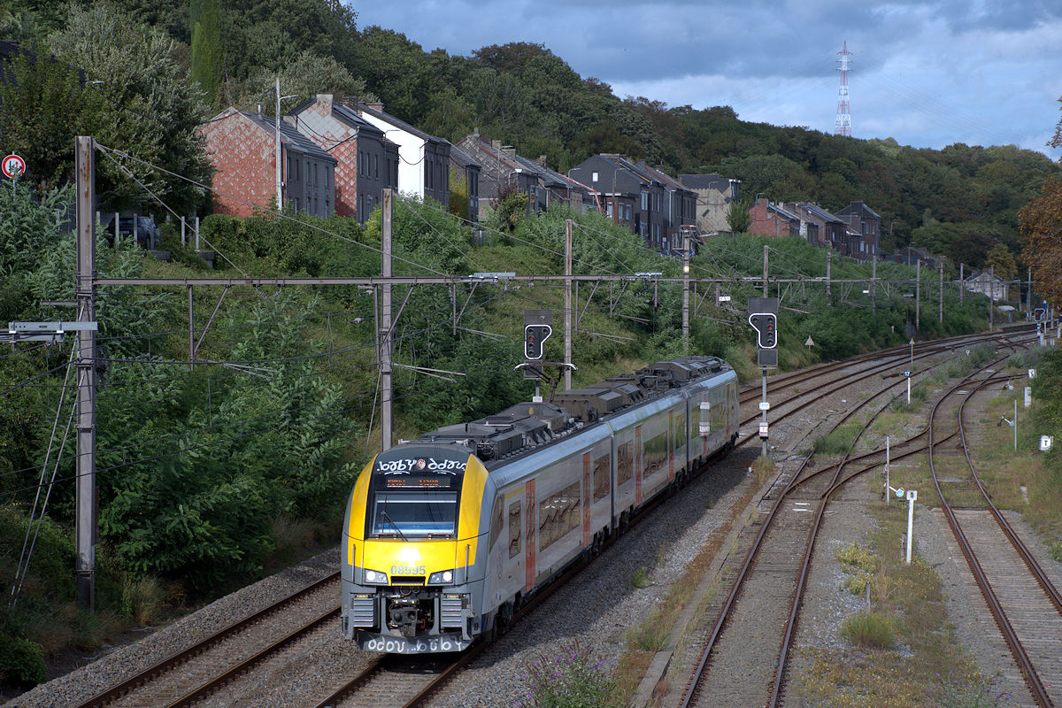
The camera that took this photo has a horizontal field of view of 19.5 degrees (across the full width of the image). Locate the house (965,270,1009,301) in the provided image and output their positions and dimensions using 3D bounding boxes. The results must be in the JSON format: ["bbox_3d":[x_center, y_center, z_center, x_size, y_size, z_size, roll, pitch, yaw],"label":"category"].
[{"bbox_3d":[99.290,-14.730,673.940,8.300,7.270,8.500,0,1,10],"label":"house"}]

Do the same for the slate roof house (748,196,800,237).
[{"bbox_3d":[32.690,-17.180,422.040,6.500,7.760,6.800,1,1,15],"label":"slate roof house"}]

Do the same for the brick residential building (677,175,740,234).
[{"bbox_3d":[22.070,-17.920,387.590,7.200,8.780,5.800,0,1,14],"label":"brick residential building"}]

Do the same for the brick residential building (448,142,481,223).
[{"bbox_3d":[-8.440,-15.710,284.940,6.500,7.810,5.000,0,1,10],"label":"brick residential building"}]

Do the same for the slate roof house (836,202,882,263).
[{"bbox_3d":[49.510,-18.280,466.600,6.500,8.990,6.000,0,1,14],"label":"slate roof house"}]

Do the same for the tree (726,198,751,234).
[{"bbox_3d":[26.802,-17.602,400.000,3.200,5.100,3.200,0,1,0],"label":"tree"}]

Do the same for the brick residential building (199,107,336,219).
[{"bbox_3d":[-19.954,-13.689,232.000,7.300,8.800,12.800,0,1,11],"label":"brick residential building"}]

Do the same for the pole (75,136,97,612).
[{"bbox_3d":[-9.702,0.463,67.500,0.360,10.400,0.360,0,1,7],"label":"pole"}]

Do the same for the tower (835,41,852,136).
[{"bbox_3d":[187.020,-154.620,1850.000,10.500,64.470,7.500,-1,2,-34],"label":"tower"}]

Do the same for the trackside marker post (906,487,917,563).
[{"bbox_3d":[9.997,4.548,81.500,0.270,1.970,0.100,2,1,6],"label":"trackside marker post"}]

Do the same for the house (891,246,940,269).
[{"bbox_3d":[76.532,-18.336,620.000,6.800,6.300,11.000,0,1,21],"label":"house"}]

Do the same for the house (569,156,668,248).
[{"bbox_3d":[9.505,-16.417,336.000,7.900,10.400,12.000,0,1,15],"label":"house"}]

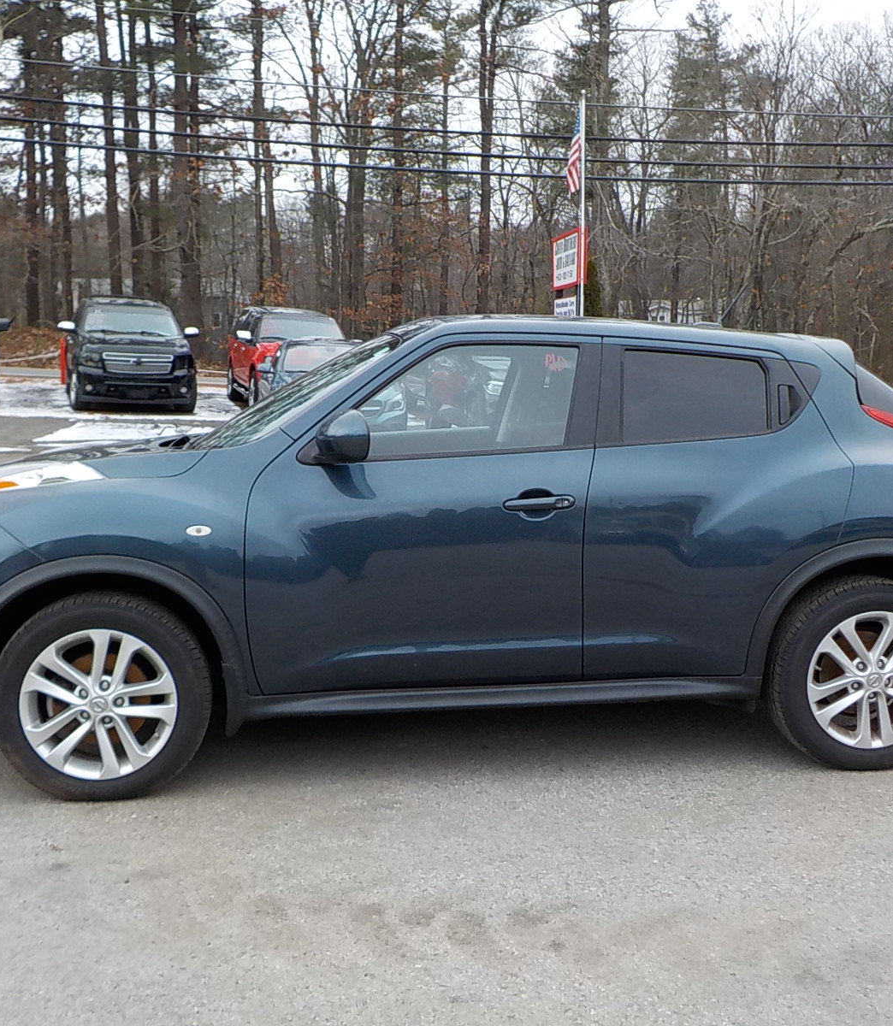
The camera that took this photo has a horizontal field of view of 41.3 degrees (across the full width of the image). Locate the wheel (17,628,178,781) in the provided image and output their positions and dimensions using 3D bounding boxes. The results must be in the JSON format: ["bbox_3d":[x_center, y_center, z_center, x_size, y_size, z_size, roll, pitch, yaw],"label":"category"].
[{"bbox_3d":[-1.079,0.584,3.737,0.470,0.470,0.190,-1,6,-8],"label":"wheel"}]

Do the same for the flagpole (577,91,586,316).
[{"bbox_3d":[2.750,-5.460,24.150,0.080,6.100,0.080,0,6,0],"label":"flagpole"}]

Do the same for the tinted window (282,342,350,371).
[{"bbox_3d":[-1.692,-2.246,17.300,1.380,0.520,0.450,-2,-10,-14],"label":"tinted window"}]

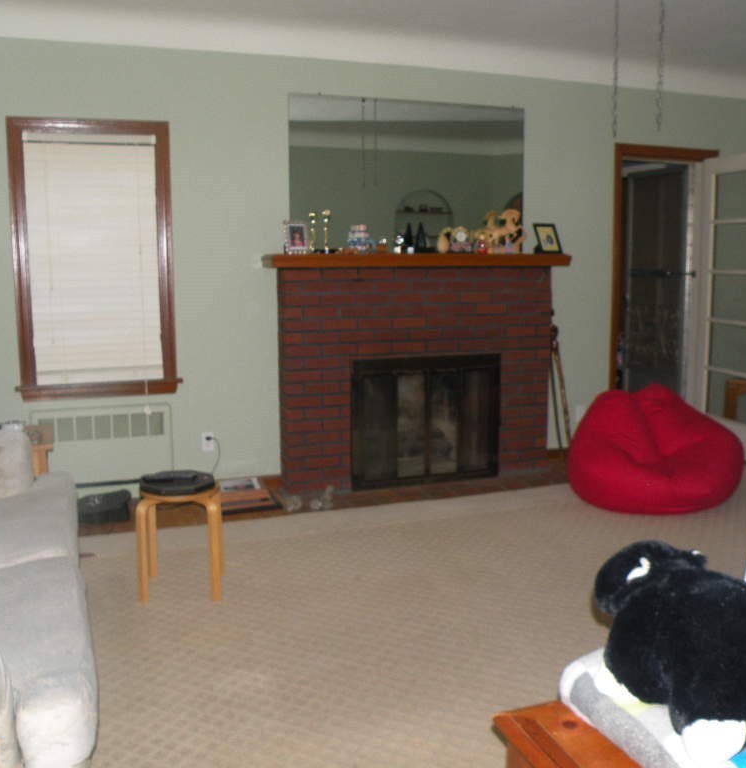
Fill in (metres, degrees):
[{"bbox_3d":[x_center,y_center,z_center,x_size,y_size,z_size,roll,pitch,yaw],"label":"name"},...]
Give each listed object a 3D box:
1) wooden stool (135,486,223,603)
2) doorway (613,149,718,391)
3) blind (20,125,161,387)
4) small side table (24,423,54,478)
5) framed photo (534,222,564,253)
[{"bbox_3d":[-0.776,0.609,3.214,0.335,0.450,0.335,-1,8,-3],"label":"wooden stool"},{"bbox_3d":[2.016,-0.571,5.564,0.880,2.101,0.150,-3,9,-19],"label":"doorway"},{"bbox_3d":[-1.500,-0.670,4.308,0.690,1.345,0.050,-3,9,-19],"label":"blind"},{"bbox_3d":[-1.920,0.501,3.924,0.690,0.473,0.550,-3,9,-19],"label":"small side table"},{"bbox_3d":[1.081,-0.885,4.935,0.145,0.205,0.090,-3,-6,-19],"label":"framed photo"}]

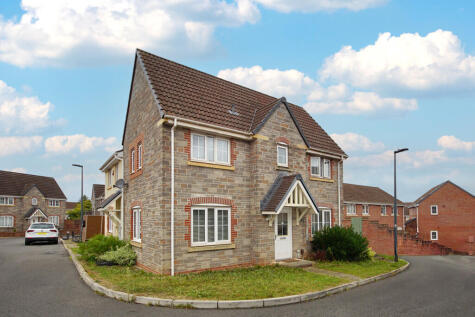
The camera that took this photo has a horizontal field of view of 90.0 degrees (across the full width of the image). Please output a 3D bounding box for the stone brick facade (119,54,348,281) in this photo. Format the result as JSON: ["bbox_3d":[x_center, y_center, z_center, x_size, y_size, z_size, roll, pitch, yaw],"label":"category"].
[{"bbox_3d":[0.200,0.200,12.700,10.300,8.400,5.700,7,-11,-37],"label":"stone brick facade"}]

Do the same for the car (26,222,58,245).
[{"bbox_3d":[-15.250,5.750,18.600,1.900,1.650,4.450,6,-11,-35],"label":"car"}]

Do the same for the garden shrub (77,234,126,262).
[{"bbox_3d":[-5.650,3.700,9.900,1.800,1.100,1.700,7,-11,-37],"label":"garden shrub"}]

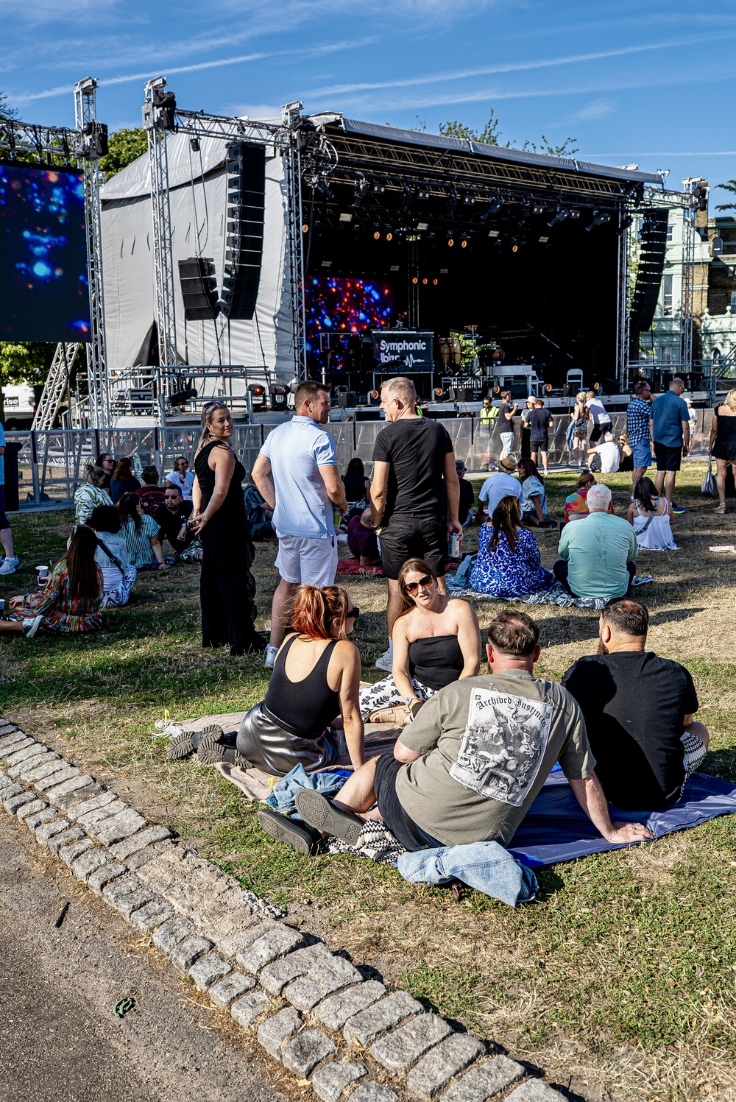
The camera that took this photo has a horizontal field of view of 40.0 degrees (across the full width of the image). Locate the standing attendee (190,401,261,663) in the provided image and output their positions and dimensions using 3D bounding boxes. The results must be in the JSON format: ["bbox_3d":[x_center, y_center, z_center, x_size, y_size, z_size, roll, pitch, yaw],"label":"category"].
[{"bbox_3d":[-0.935,-0.154,6.650,0.400,1.670,0.440,-5,9,-25],"label":"standing attendee"}]

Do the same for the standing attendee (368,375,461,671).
[{"bbox_3d":[0.299,-0.168,6.150,0.530,1.760,0.380,-3,8,-13],"label":"standing attendee"}]

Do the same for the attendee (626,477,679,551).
[{"bbox_3d":[3.073,-0.406,10.900,0.540,0.800,0.720,0,8,3],"label":"attendee"}]

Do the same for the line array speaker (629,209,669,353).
[{"bbox_3d":[9.050,-8.887,32.238,0.800,3.862,1.150,-8,11,-39],"label":"line array speaker"}]

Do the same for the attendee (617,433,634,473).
[{"bbox_3d":[5.498,-2.127,21.674,0.500,0.830,0.700,-9,11,-40],"label":"attendee"}]

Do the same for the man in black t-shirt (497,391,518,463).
[{"bbox_3d":[3.091,-2.651,22.400,0.420,1.800,0.500,-5,9,-25],"label":"man in black t-shirt"}]

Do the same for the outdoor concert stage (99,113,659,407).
[{"bbox_3d":[0.354,-7.341,30.829,12.735,8.600,11.721,-8,11,-39],"label":"outdoor concert stage"}]

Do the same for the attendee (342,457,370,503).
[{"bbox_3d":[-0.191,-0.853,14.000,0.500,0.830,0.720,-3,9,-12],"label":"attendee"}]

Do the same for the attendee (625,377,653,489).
[{"bbox_3d":[4.052,-1.646,15.100,0.500,1.790,0.420,6,11,40],"label":"attendee"}]

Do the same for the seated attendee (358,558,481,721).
[{"bbox_3d":[0.287,0.456,5.353,0.760,0.840,0.720,0,9,9],"label":"seated attendee"}]

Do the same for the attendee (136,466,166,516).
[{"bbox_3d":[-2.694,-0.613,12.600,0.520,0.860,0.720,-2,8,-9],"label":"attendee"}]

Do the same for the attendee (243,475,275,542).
[{"bbox_3d":[-1.195,-0.569,12.200,0.750,0.830,0.500,-6,10,-31],"label":"attendee"}]

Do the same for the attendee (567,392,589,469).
[{"bbox_3d":[4.843,-2.802,23.300,0.500,1.700,0.420,-5,9,-27],"label":"attendee"}]

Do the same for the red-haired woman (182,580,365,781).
[{"bbox_3d":[-0.468,0.542,4.822,0.760,0.860,0.740,5,11,35],"label":"red-haired woman"}]

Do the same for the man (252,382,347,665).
[{"bbox_3d":[-0.436,-0.183,6.400,0.570,1.780,0.400,3,9,28],"label":"man"}]

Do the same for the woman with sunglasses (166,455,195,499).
[{"bbox_3d":[-2.674,-0.917,14.600,0.520,0.840,0.700,-5,9,-23],"label":"woman with sunglasses"}]

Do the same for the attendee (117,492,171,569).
[{"bbox_3d":[-2.224,-0.207,10.200,0.540,0.780,0.750,2,9,20],"label":"attendee"}]

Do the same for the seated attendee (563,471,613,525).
[{"bbox_3d":[2.574,-0.585,11.955,0.600,0.820,0.750,0,9,6],"label":"seated attendee"}]

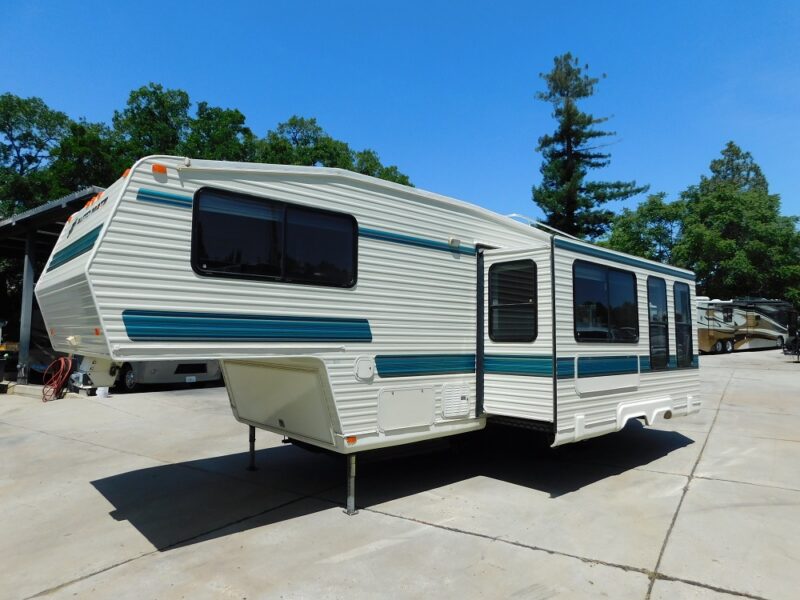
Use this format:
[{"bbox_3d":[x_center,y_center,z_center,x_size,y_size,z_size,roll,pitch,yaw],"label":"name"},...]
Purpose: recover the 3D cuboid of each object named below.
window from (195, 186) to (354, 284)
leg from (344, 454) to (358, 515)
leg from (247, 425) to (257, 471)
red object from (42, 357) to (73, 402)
[{"bbox_3d":[-1.068,-0.530,4.934,1.699,0.753,0.070,4,-6,-42],"label":"window"},{"bbox_3d":[-0.488,1.839,5.356,0.100,0.580,0.100,4,-6,-42],"label":"leg"},{"bbox_3d":[-1.957,1.949,7.061,0.100,0.580,0.100,4,-6,-42],"label":"leg"},{"bbox_3d":[-9.007,2.091,13.977,0.789,1.210,0.400,3,-5,-32],"label":"red object"}]

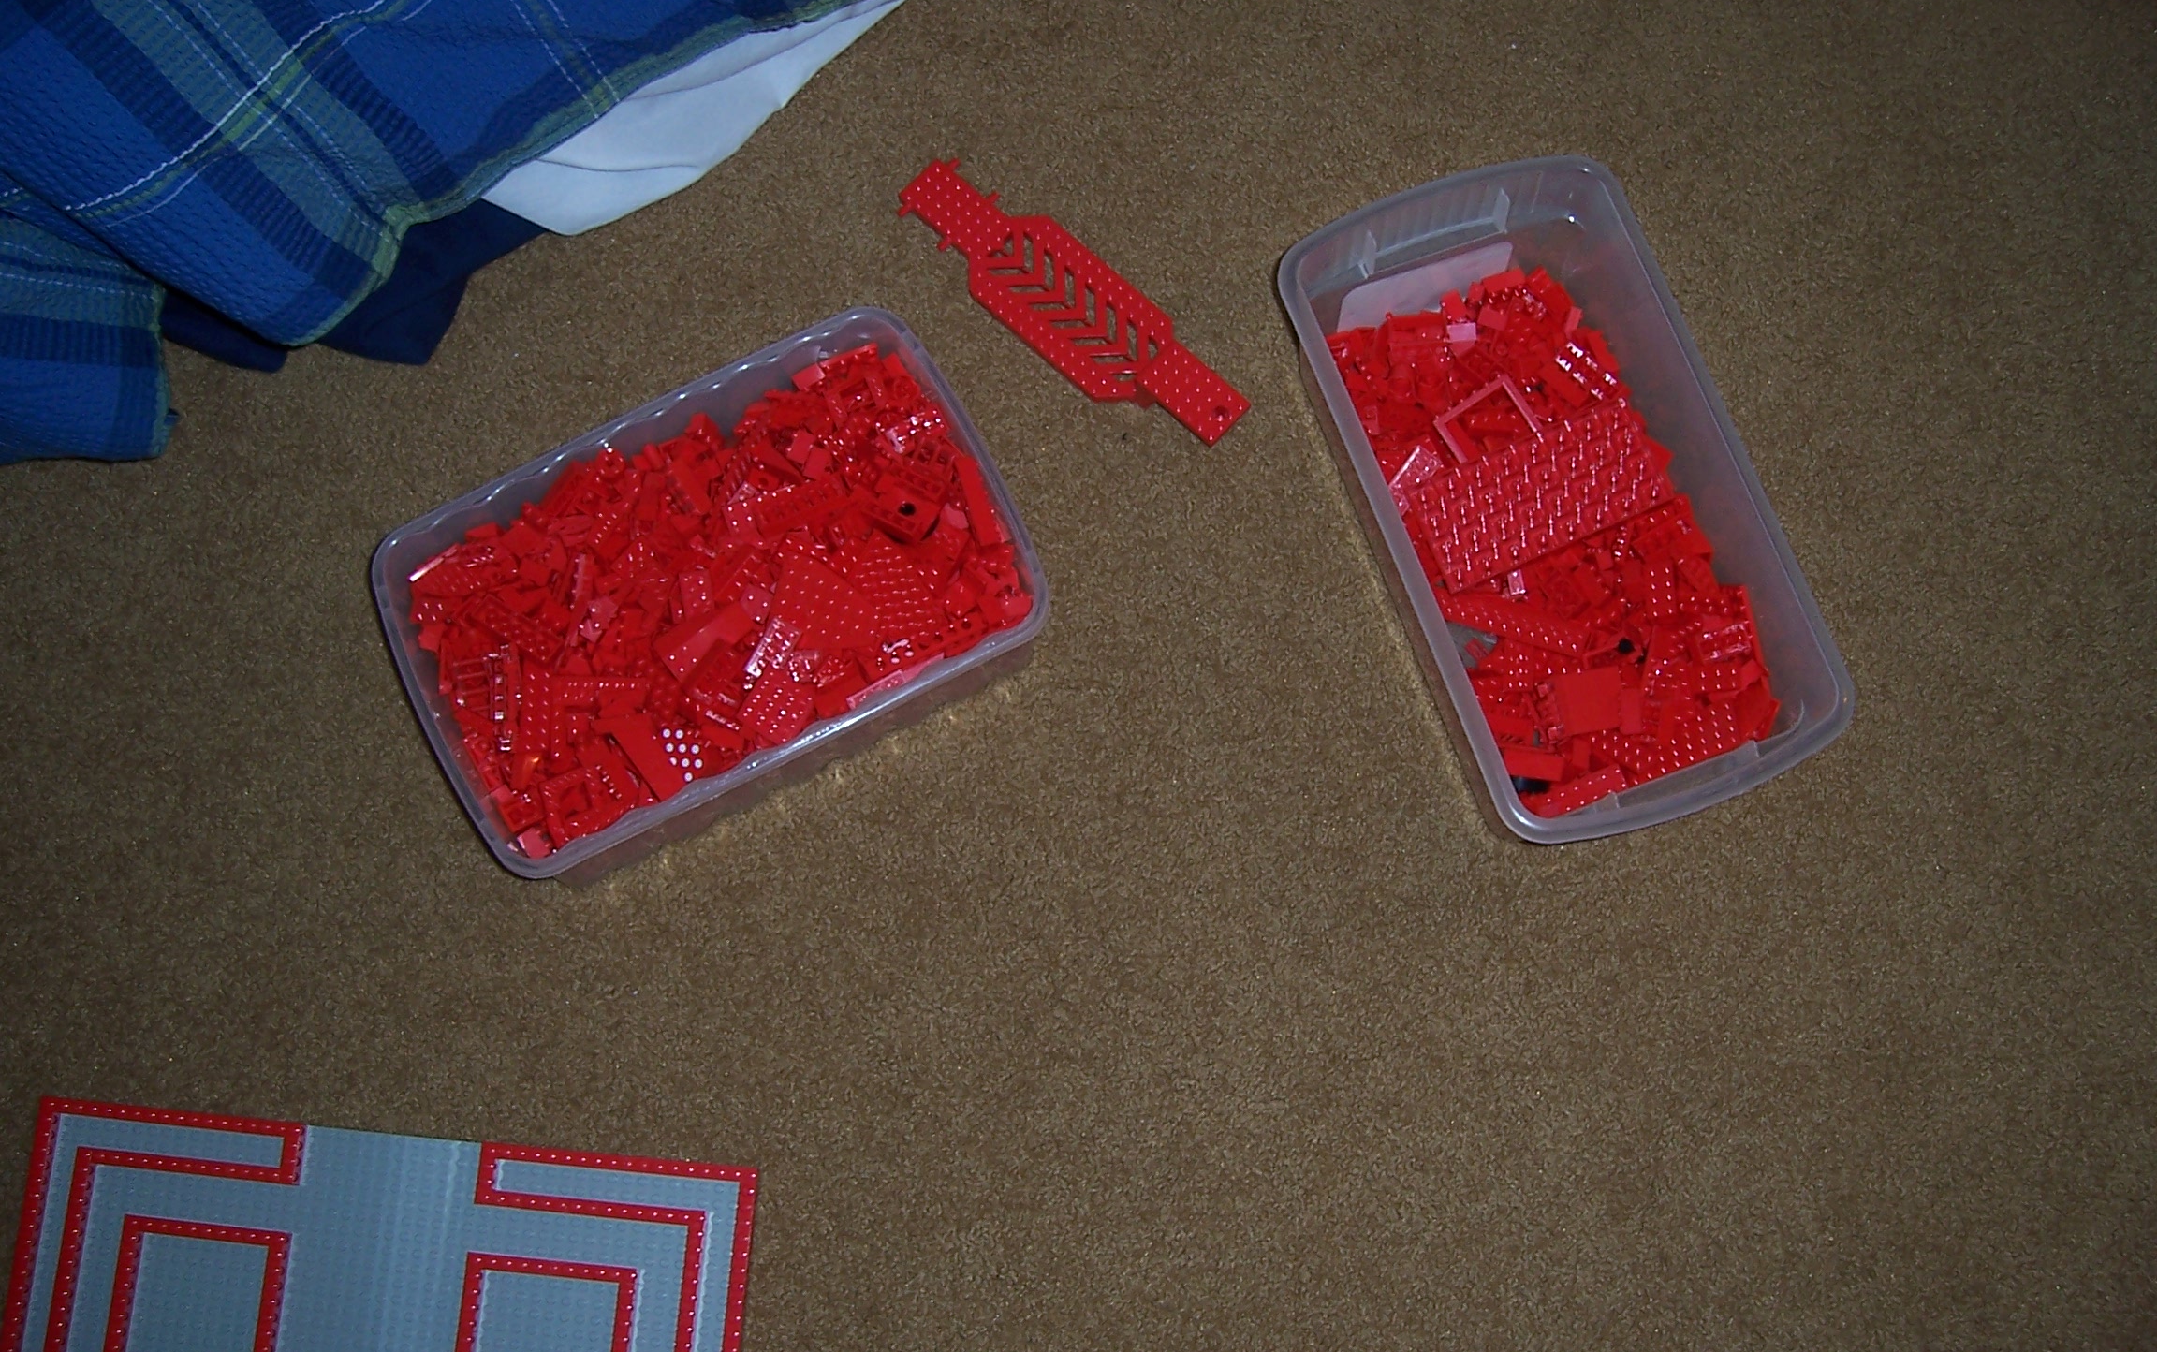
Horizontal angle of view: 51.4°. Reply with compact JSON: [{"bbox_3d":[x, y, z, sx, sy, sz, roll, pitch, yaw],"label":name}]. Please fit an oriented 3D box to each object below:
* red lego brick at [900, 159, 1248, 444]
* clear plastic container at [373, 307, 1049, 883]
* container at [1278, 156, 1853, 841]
[{"bbox_3d":[-0.004,-0.209,1.259,0.240,0.033,0.064,42,78,10],"label":"red lego brick"},{"bbox_3d":[-0.186,-0.033,1.173,0.308,0.108,0.204,-27,76,-7],"label":"clear plastic container"},{"bbox_3d":[0.246,-0.084,1.184,0.197,0.115,0.361,-20,75,-5],"label":"container"}]

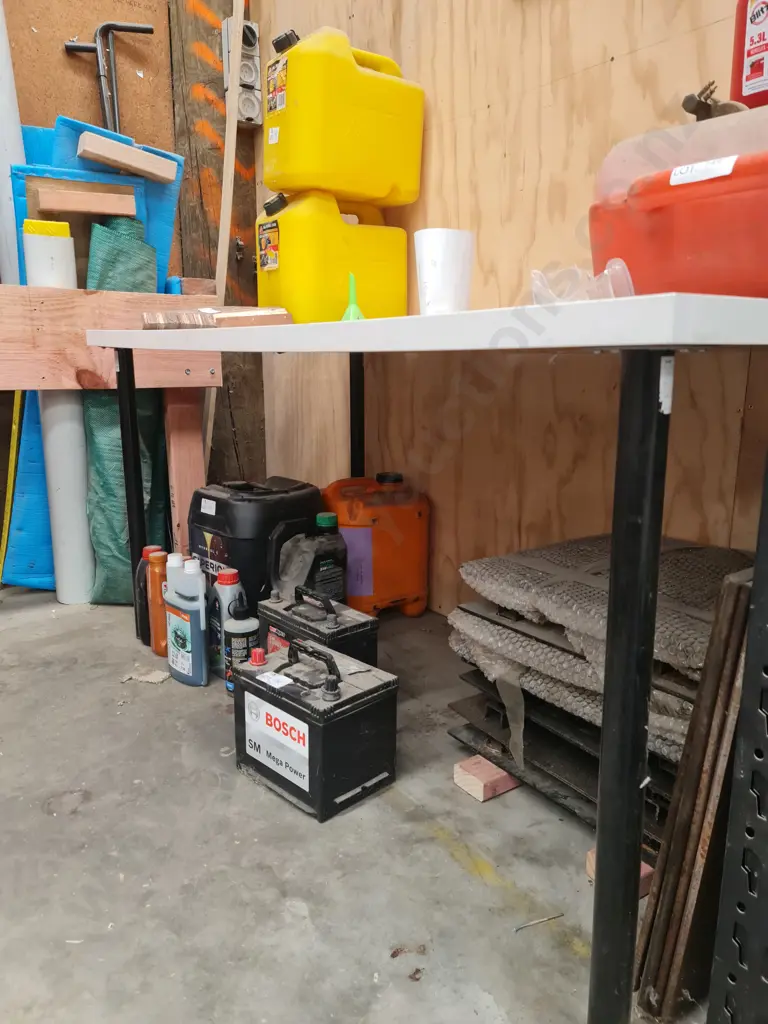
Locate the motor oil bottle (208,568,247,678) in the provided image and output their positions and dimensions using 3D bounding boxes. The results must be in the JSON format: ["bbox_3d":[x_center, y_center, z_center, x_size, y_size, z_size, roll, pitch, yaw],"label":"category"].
[{"bbox_3d":[-0.347,0.254,1.671,0.058,0.245,0.090,-11,17,-41],"label":"motor oil bottle"}]

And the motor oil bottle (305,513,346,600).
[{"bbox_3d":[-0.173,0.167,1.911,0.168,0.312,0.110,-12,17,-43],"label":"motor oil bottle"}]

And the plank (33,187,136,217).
[{"bbox_3d":[-0.787,-0.819,1.968,0.233,0.049,0.060,-7,14,-25],"label":"plank"}]

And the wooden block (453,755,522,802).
[{"bbox_3d":[0.185,0.436,1.239,0.110,0.035,0.071,-8,15,-30],"label":"wooden block"}]

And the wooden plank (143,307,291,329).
[{"bbox_3d":[-0.337,-0.373,1.431,0.142,0.036,0.387,-9,15,-34],"label":"wooden plank"}]

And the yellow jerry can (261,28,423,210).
[{"bbox_3d":[-0.097,-0.934,1.808,0.295,0.330,0.260,-6,14,-35],"label":"yellow jerry can"}]

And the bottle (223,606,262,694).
[{"bbox_3d":[-0.302,0.287,1.558,0.074,0.193,0.074,0,13,0],"label":"bottle"}]

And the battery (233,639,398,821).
[{"bbox_3d":[-0.118,0.342,1.262,0.227,0.232,0.170,12,17,43],"label":"battery"}]

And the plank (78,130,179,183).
[{"bbox_3d":[-0.718,-0.993,2.080,0.254,0.049,0.060,3,8,-36],"label":"plank"}]

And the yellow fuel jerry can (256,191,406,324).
[{"bbox_3d":[-0.133,-0.629,1.897,0.295,0.330,0.260,-9,16,-35],"label":"yellow fuel jerry can"}]

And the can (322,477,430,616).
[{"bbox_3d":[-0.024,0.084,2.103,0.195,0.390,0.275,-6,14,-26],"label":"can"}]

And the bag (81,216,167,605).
[{"bbox_3d":[-0.735,-0.263,2.094,0.190,1.050,0.150,-5,17,-35],"label":"bag"}]

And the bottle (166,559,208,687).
[{"bbox_3d":[-0.439,0.240,1.633,0.101,0.273,0.060,12,17,42],"label":"bottle"}]

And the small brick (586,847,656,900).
[{"bbox_3d":[0.347,0.484,1.020,0.110,0.035,0.072,-7,14,-29],"label":"small brick"}]

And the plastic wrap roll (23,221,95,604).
[{"bbox_3d":[-0.885,-0.252,2.058,0.120,1.035,0.120,-4,14,-23],"label":"plastic wrap roll"}]

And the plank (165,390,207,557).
[{"bbox_3d":[-0.591,-0.107,2.199,0.094,0.700,0.045,-9,15,-34],"label":"plank"}]

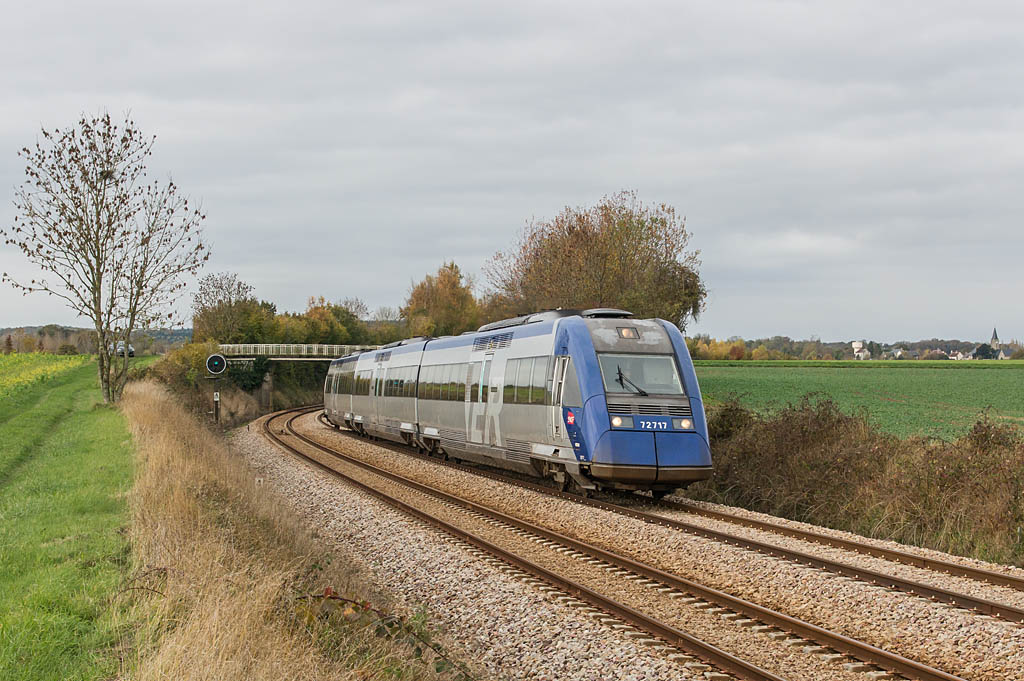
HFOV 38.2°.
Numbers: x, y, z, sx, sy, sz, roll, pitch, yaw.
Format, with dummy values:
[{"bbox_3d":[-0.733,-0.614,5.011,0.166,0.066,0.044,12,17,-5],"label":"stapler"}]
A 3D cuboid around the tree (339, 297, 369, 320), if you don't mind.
[{"bbox_3d":[-23.204,-1.891,215.000,5.240,9.020,5.240,0,-1,0],"label":"tree"}]

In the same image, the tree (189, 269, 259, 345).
[{"bbox_3d":[-32.568,-3.012,168.000,7.960,9.440,7.500,0,-1,0],"label":"tree"}]

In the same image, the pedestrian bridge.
[{"bbox_3d":[-21.111,1.214,156.000,19.740,1.790,3.200,0,-1,0],"label":"pedestrian bridge"}]

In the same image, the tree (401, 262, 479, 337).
[{"bbox_3d":[-5.985,-1.899,122.000,6.440,9.080,6.440,0,-1,0],"label":"tree"}]

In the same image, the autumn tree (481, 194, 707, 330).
[{"bbox_3d":[4.520,-2.761,80.000,12.020,10.720,10.500,0,-1,0],"label":"autumn tree"}]

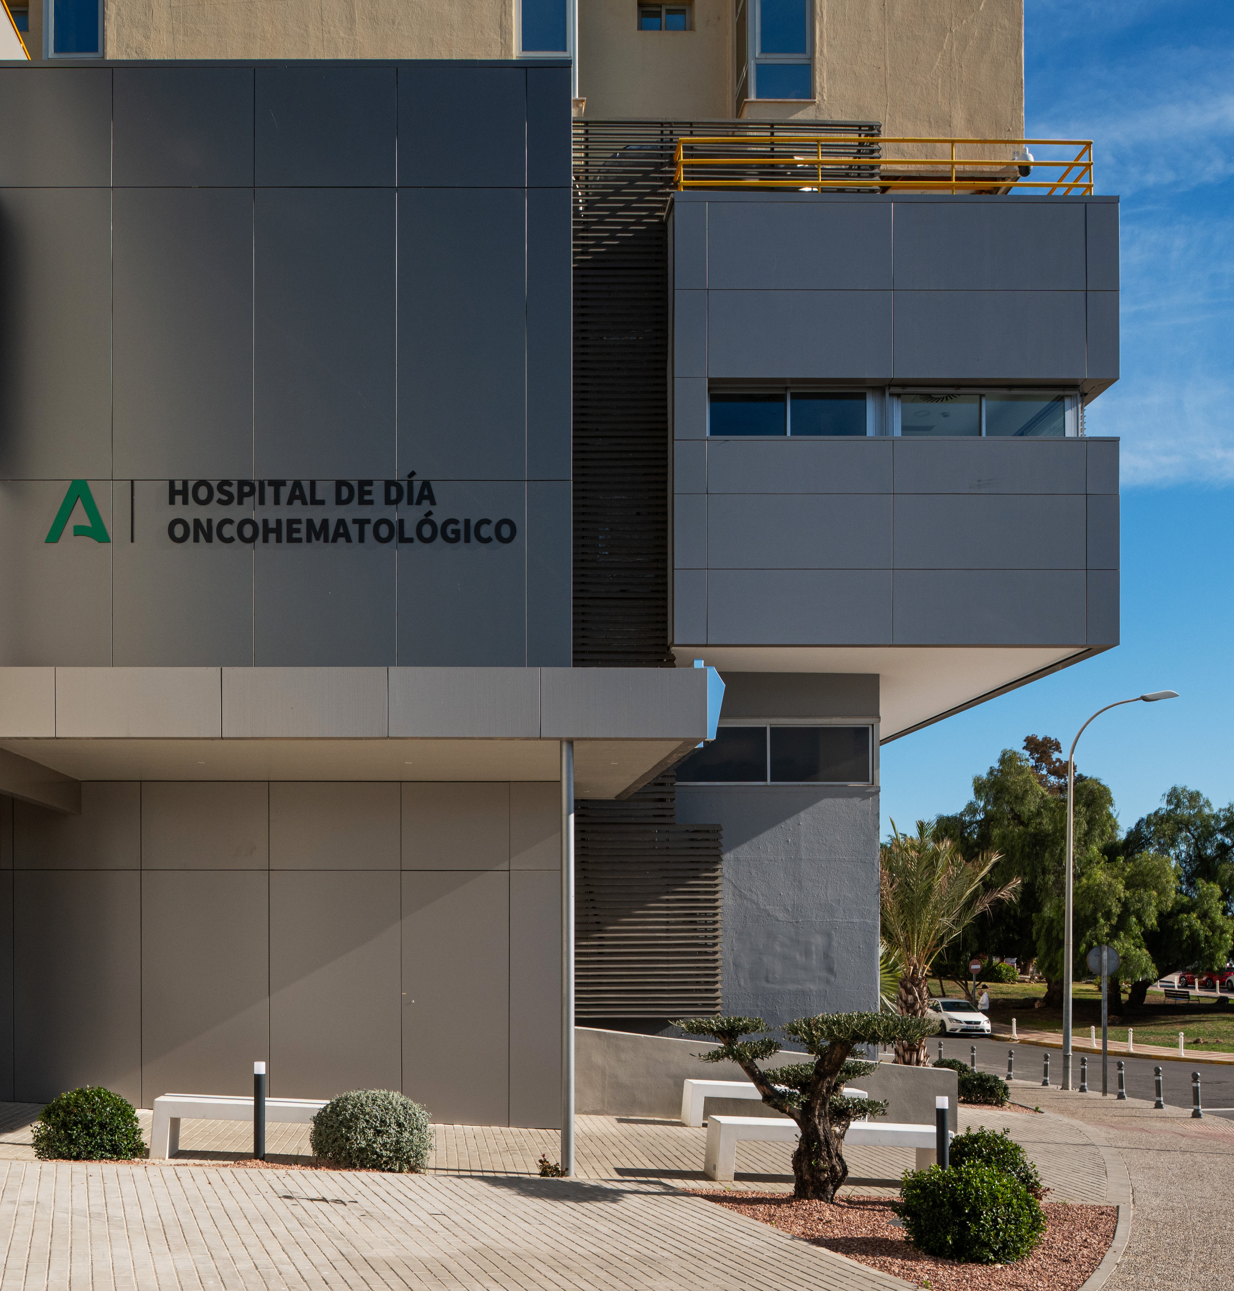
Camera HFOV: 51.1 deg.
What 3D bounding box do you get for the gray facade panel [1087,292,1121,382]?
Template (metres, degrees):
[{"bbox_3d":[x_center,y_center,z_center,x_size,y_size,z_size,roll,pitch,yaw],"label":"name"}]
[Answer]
[{"bbox_3d":[5.051,-3.220,13.395,0.337,0.925,0.050,0,0,0],"label":"gray facade panel"}]

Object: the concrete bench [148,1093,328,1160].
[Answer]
[{"bbox_3d":[-2.610,3.730,9.950,1.850,0.460,0.420,0,0,0],"label":"concrete bench"}]

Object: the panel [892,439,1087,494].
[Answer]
[{"bbox_3d":[4.032,-1.927,13.930,2.101,0.603,0.060,0,0,0],"label":"panel"}]

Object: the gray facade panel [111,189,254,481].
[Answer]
[{"bbox_3d":[-3.834,-2.747,11.430,1.269,2.580,0.060,0,-2,0],"label":"gray facade panel"}]

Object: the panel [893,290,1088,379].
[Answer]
[{"bbox_3d":[4.032,-3.356,13.930,2.101,0.962,0.060,0,0,0],"label":"panel"}]

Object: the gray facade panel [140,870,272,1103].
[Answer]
[{"bbox_3d":[-3.538,2.961,11.125,1.106,2.069,0.050,0,0,0],"label":"gray facade panel"}]

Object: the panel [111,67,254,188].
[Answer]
[{"bbox_3d":[-3.834,-4.571,11.430,1.269,1.069,0.060,0,-2,0],"label":"panel"}]

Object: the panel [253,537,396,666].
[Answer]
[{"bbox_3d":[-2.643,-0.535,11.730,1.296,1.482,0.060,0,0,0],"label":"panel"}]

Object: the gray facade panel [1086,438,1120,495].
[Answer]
[{"bbox_3d":[5.275,-1.941,14.030,0.361,0.616,0.060,0,0,0],"label":"gray facade panel"}]

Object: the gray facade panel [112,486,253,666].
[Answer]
[{"bbox_3d":[-3.955,-0.590,11.780,1.294,1.784,0.060,0,0,0],"label":"gray facade panel"}]

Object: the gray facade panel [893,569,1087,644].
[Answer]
[{"bbox_3d":[3.987,-0.405,13.830,2.070,0.809,0.060,0,-2,0],"label":"gray facade panel"}]

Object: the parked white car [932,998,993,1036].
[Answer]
[{"bbox_3d":[13.100,14.800,51.000,1.820,1.460,4.270,0,0,-8],"label":"parked white car"}]

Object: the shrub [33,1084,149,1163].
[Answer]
[{"bbox_3d":[-4.157,3.755,10.150,0.904,0.583,0.900,0,0,0],"label":"shrub"}]

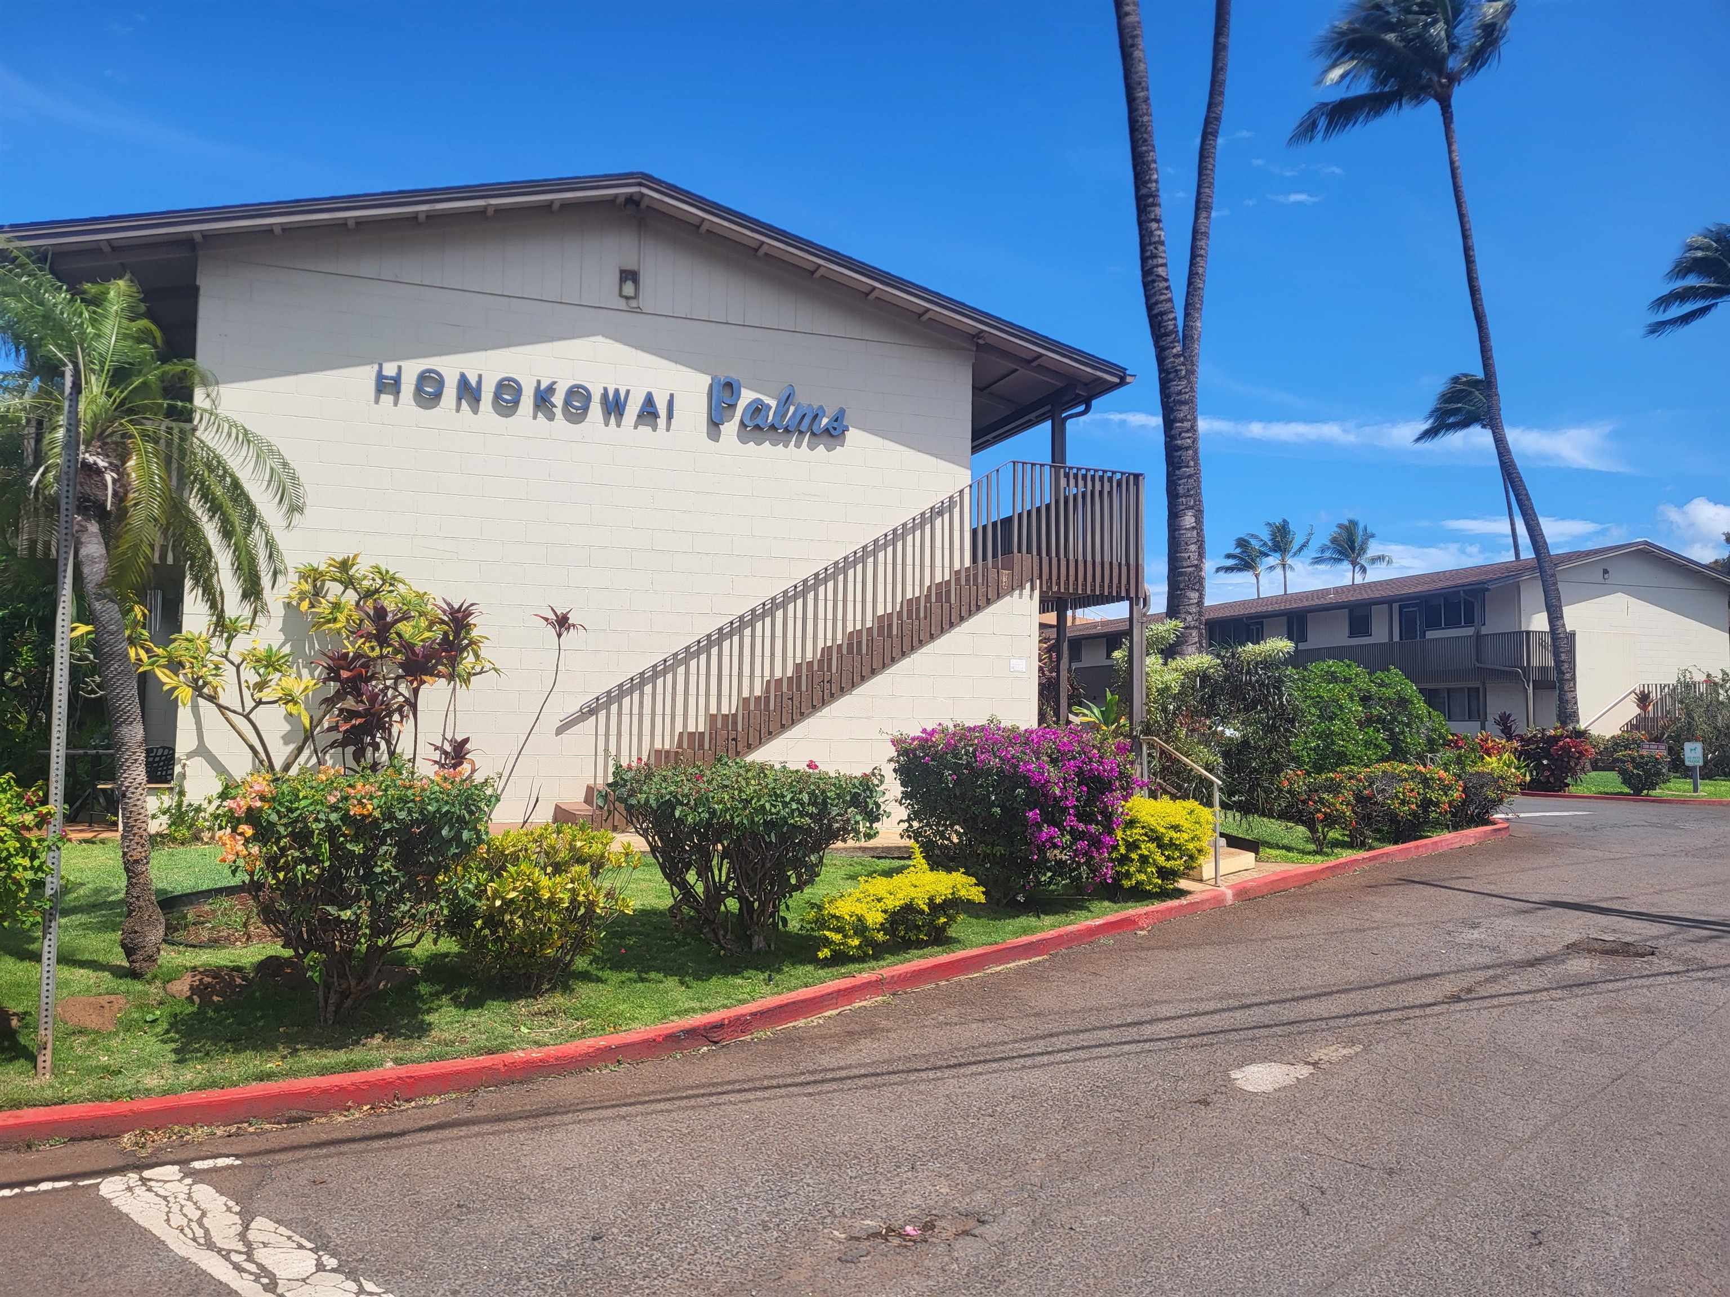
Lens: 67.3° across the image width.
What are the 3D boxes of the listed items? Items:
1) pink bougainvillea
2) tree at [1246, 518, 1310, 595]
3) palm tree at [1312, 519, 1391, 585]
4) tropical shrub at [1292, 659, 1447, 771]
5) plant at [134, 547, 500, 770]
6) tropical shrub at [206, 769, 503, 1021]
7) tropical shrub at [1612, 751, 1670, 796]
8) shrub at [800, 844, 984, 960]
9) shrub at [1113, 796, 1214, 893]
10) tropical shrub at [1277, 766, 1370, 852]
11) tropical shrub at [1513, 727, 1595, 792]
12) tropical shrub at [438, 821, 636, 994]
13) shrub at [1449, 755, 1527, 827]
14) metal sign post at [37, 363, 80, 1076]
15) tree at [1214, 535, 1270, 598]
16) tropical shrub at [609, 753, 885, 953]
[{"bbox_3d":[1.108,1.204,9.685,1.811,1.308,1.500,0,-5,7],"label":"pink bougainvillea"},{"bbox_3d":[33.098,-0.384,103.400,4.943,20.226,5.200,-1,-5,18],"label":"tree"},{"bbox_3d":[31.418,-0.721,83.367,5.200,15.300,5.000,1,-5,0],"label":"palm tree"},{"bbox_3d":[6.821,1.249,17.561,1.996,2.193,2.100,-1,-5,21],"label":"tropical shrub"},{"bbox_3d":[-4.630,0.428,11.085,2.761,2.502,1.250,2,-5,-20],"label":"plant"},{"bbox_3d":[-2.428,1.141,6.176,1.263,1.217,1.220,2,-5,-21],"label":"tropical shrub"},{"bbox_3d":[15.702,2.530,26.300,1.176,0.930,1.100,1,-5,0],"label":"tropical shrub"},{"bbox_3d":[0.172,1.658,8.500,1.202,0.760,1.000,1,-5,0],"label":"shrub"},{"bbox_3d":[2.518,1.637,11.004,0.870,0.762,0.850,-1,-5,13],"label":"shrub"},{"bbox_3d":[5.053,1.776,14.350,1.015,0.940,1.000,1,-5,0],"label":"tropical shrub"},{"bbox_3d":[14.429,2.334,27.200,1.726,1.358,1.600,1,-5,0],"label":"tropical shrub"},{"bbox_3d":[-1.682,1.326,6.713,1.026,0.837,0.980,2,-5,-14],"label":"tropical shrub"},{"bbox_3d":[8.957,2.052,18.700,1.089,1.089,1.100,1,-5,0],"label":"shrub"},{"bbox_3d":[-3.316,0.285,5.345,0.055,2.937,0.050,2,-3,-32],"label":"metal sign post"},{"bbox_3d":[30.689,0.312,105.348,4.770,19.125,5.000,-1,-5,16],"label":"tree"},{"bbox_3d":[-0.718,1.193,7.627,1.643,1.105,1.350,1,-5,-5],"label":"tropical shrub"}]

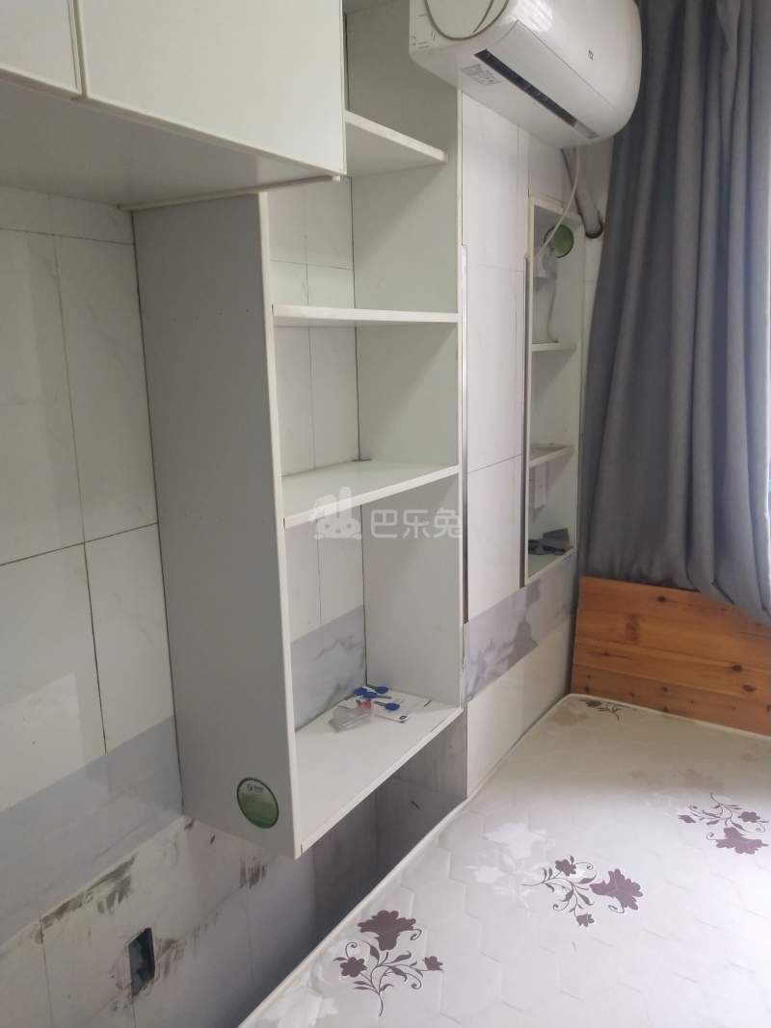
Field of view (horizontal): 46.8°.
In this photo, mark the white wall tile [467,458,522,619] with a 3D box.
[{"bbox_3d":[0.250,0.048,2.110,0.030,0.338,0.320,5,13,30],"label":"white wall tile"}]

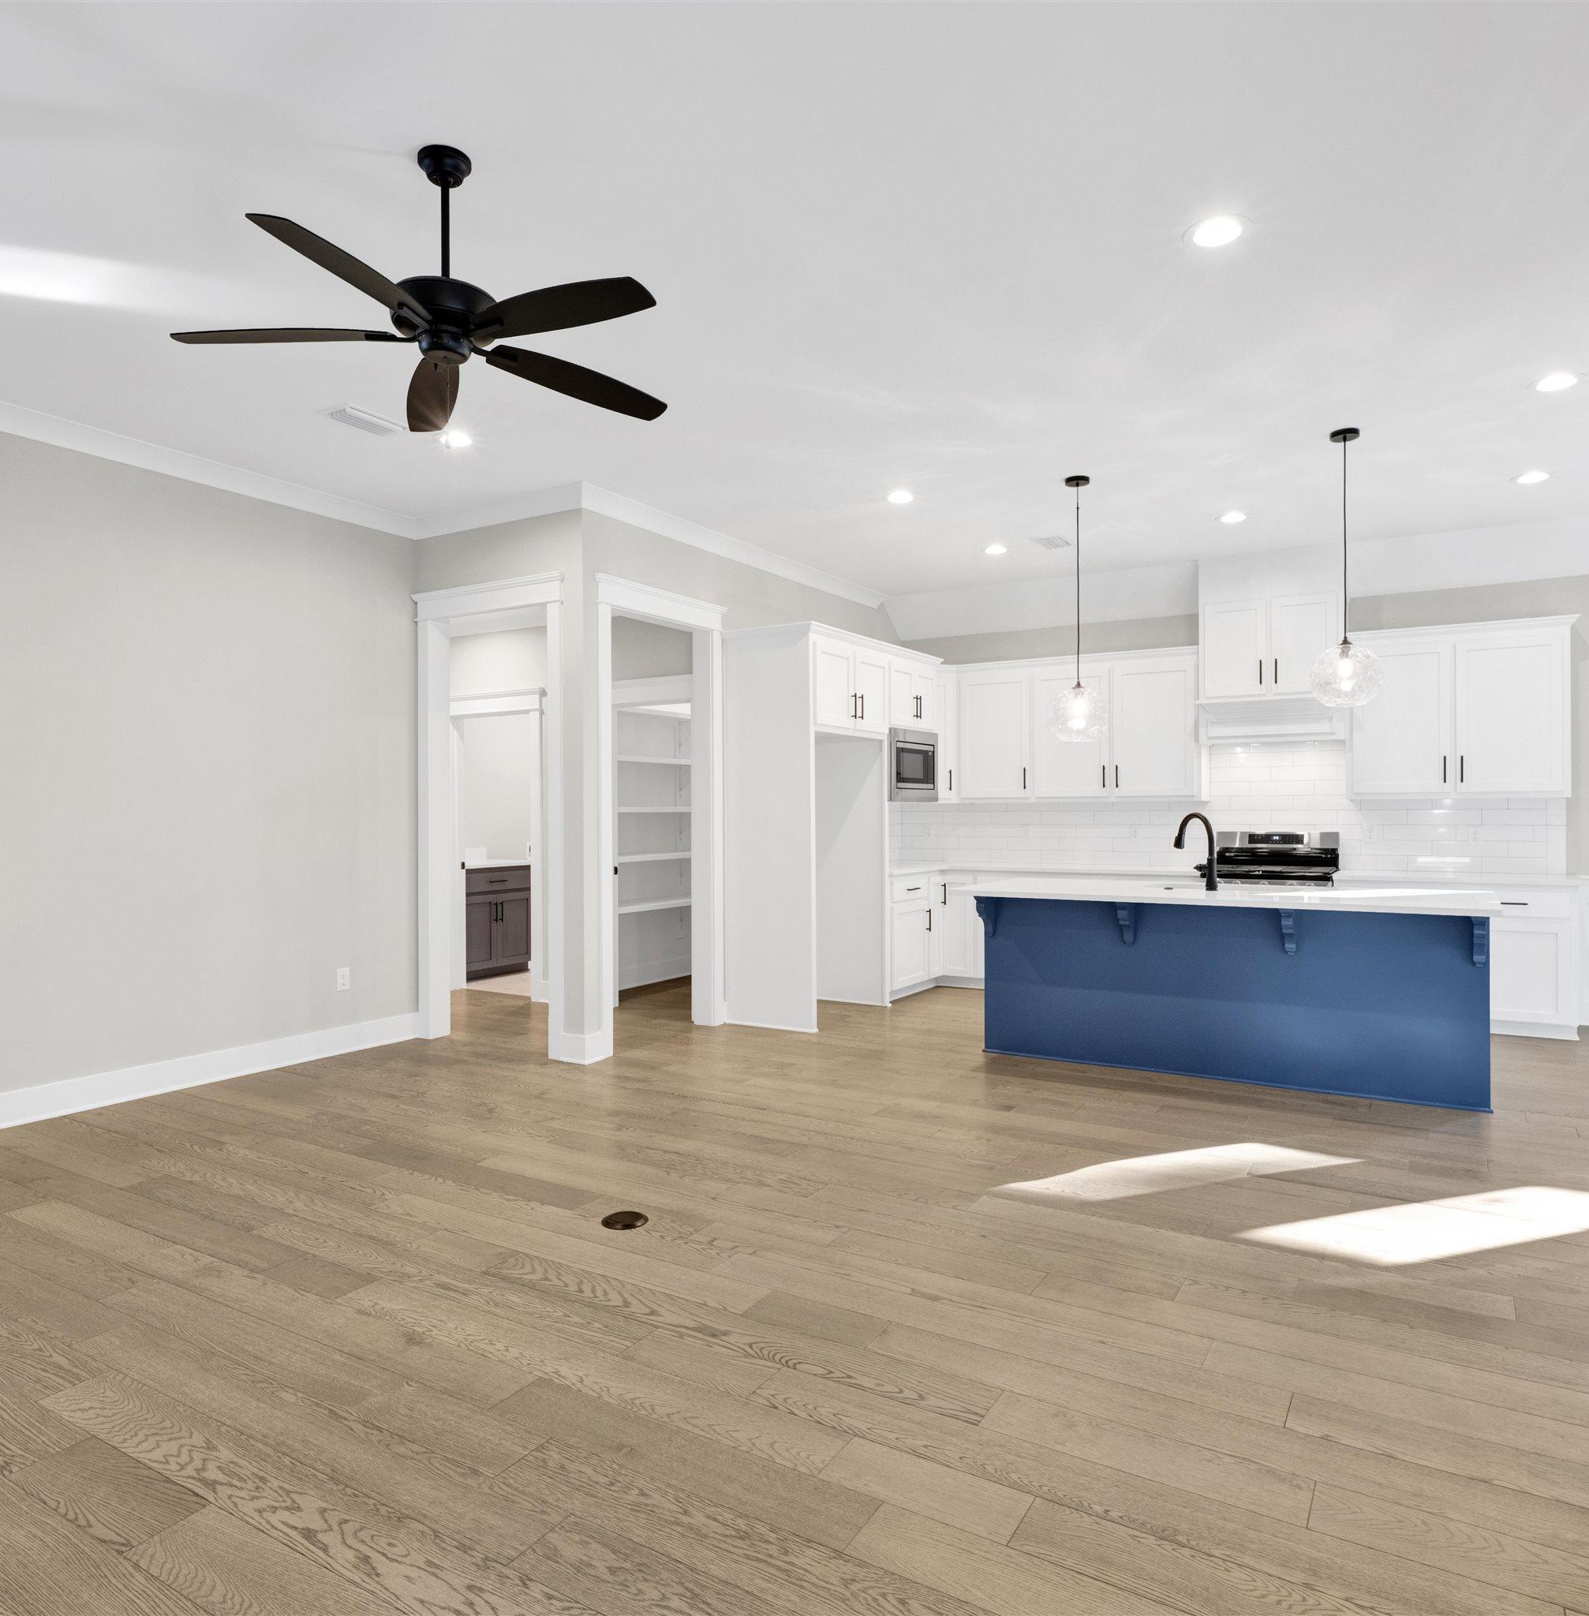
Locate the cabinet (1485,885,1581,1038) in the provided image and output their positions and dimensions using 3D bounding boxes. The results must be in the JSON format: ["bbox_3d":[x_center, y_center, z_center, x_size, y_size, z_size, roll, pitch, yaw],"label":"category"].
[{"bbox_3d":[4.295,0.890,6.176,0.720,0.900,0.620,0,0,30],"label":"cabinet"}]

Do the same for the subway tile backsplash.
[{"bbox_3d":[2.834,-0.019,7.353,4.460,0.920,0.025,0,0,30],"label":"subway tile backsplash"}]

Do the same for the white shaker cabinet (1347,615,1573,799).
[{"bbox_3d":[4.186,-0.590,6.406,1.150,1.060,0.340,0,0,30],"label":"white shaker cabinet"}]

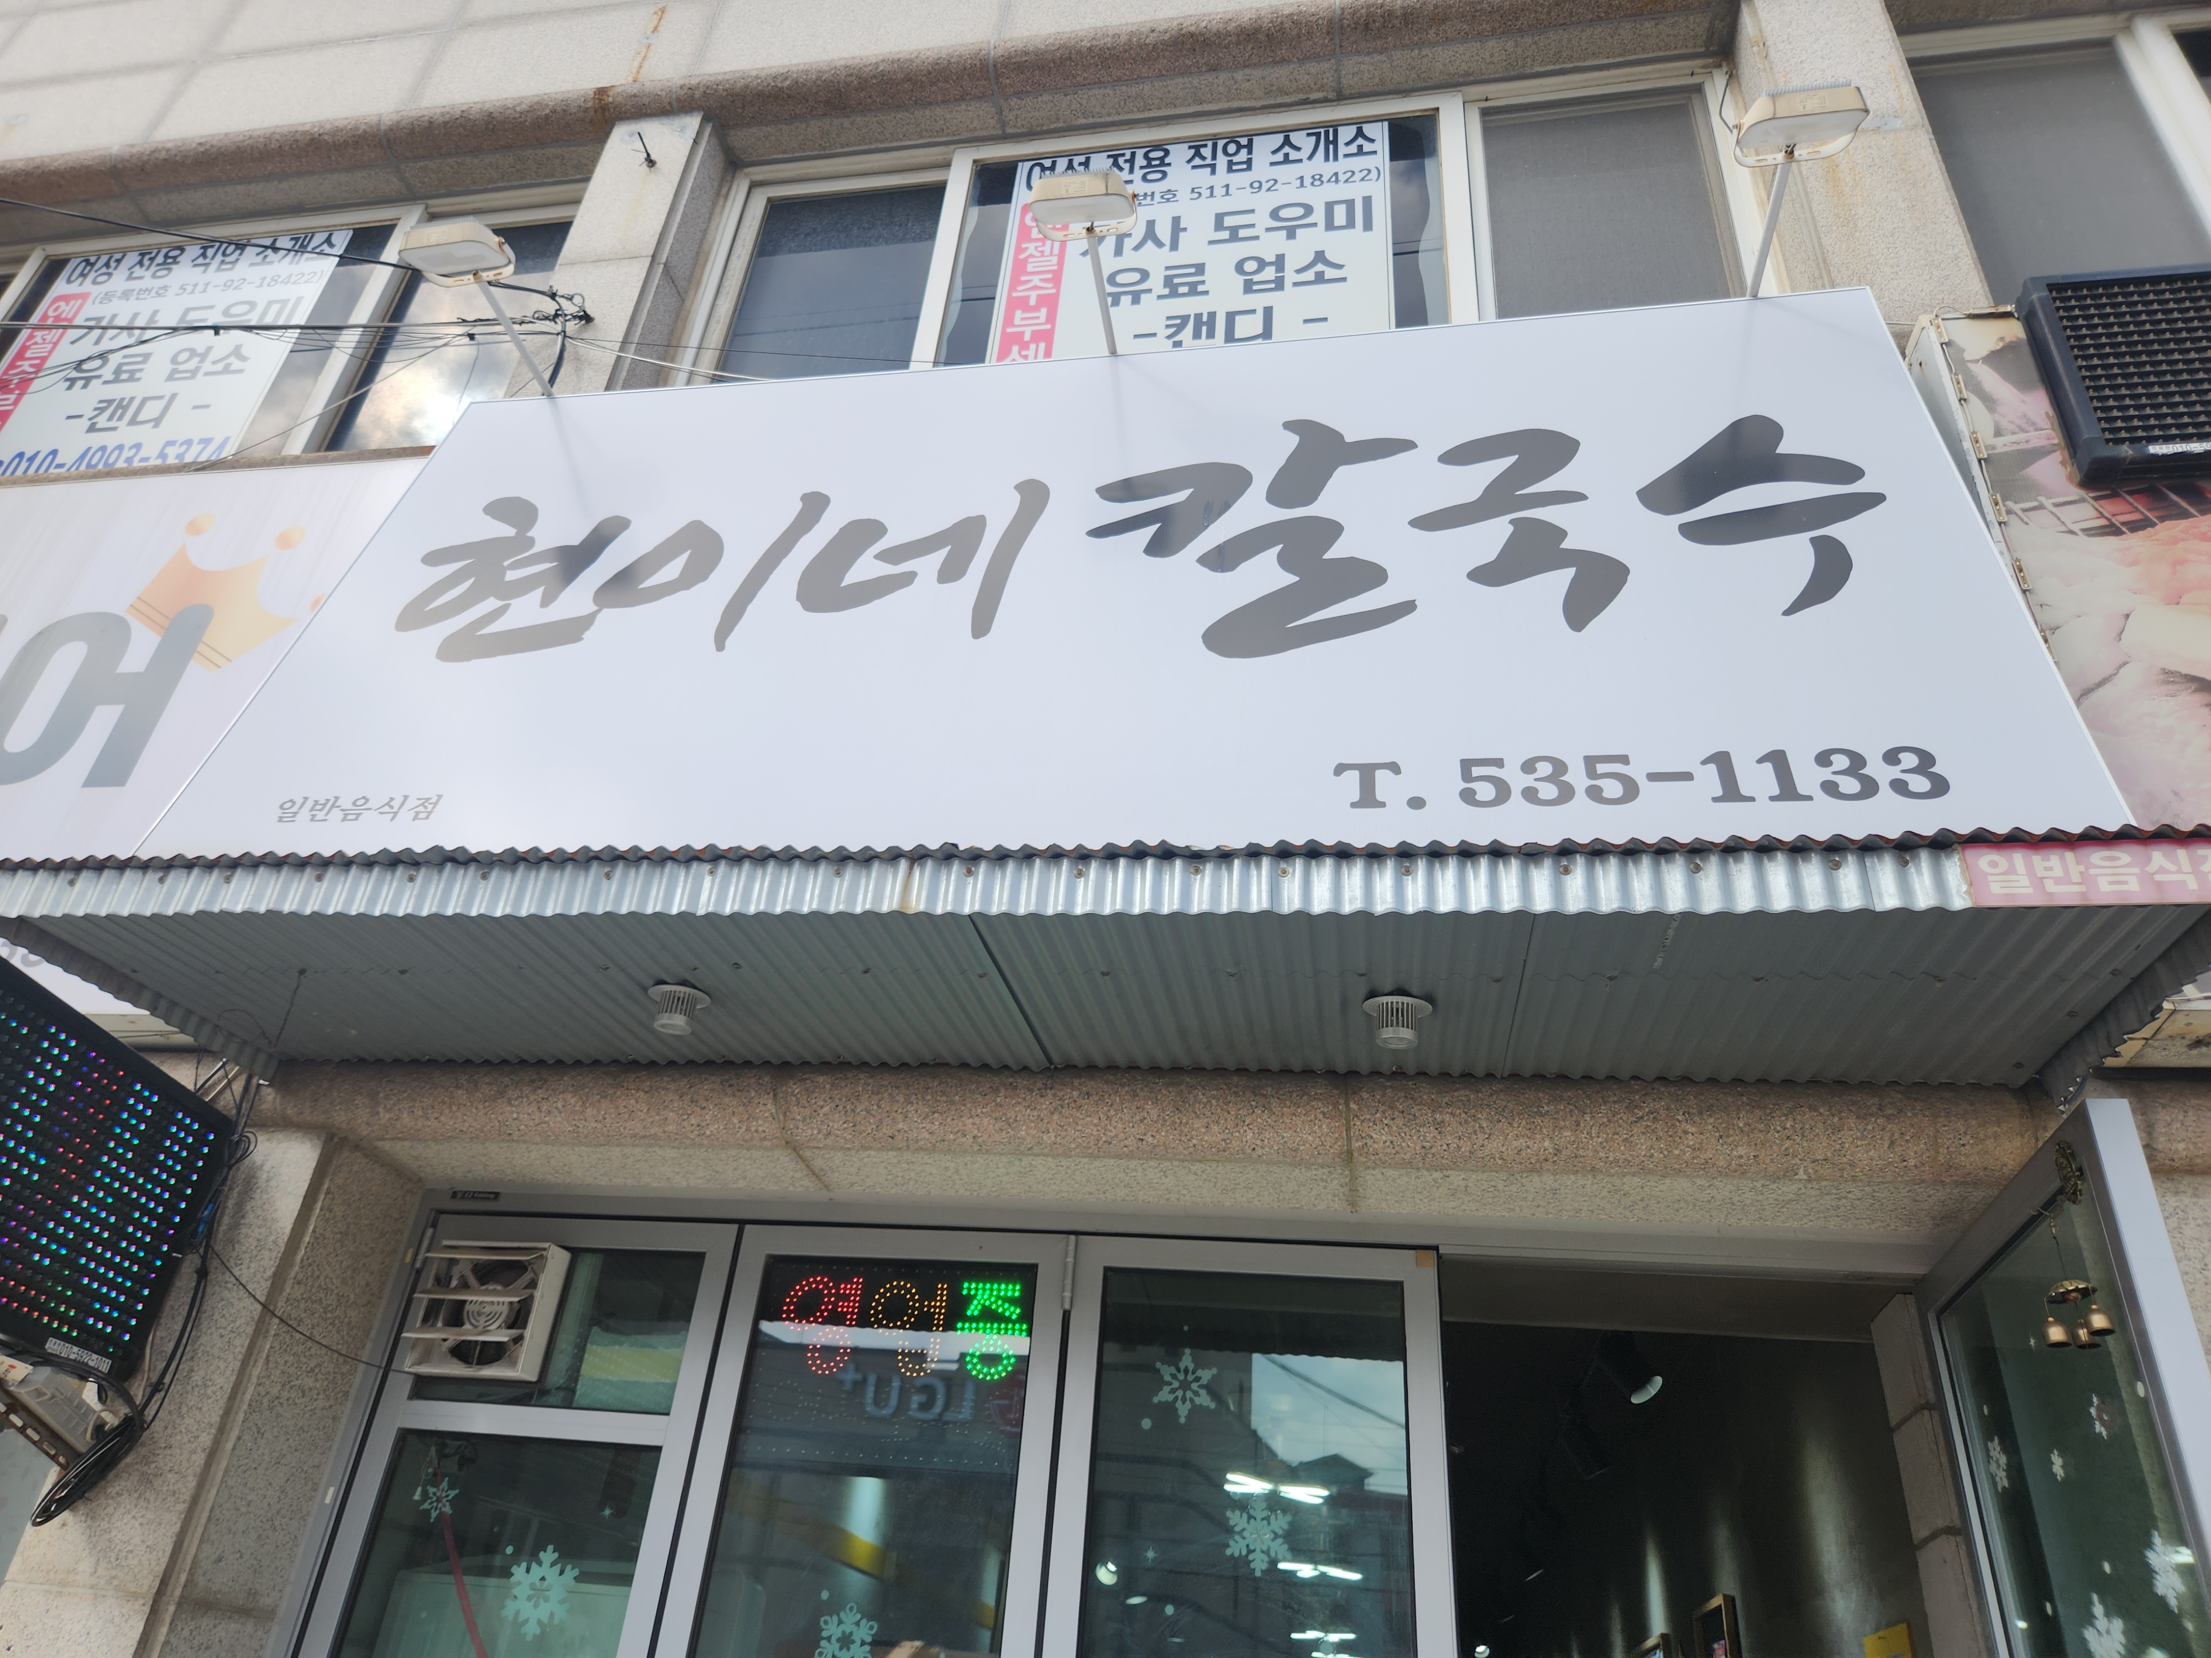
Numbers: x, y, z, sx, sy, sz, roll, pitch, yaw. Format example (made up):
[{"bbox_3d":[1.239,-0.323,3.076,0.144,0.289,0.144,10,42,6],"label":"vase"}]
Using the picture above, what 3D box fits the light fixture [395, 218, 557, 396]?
[{"bbox_3d":[-1.376,-1.168,3.343,0.222,0.118,0.488,-1,-31,11],"label":"light fixture"}]

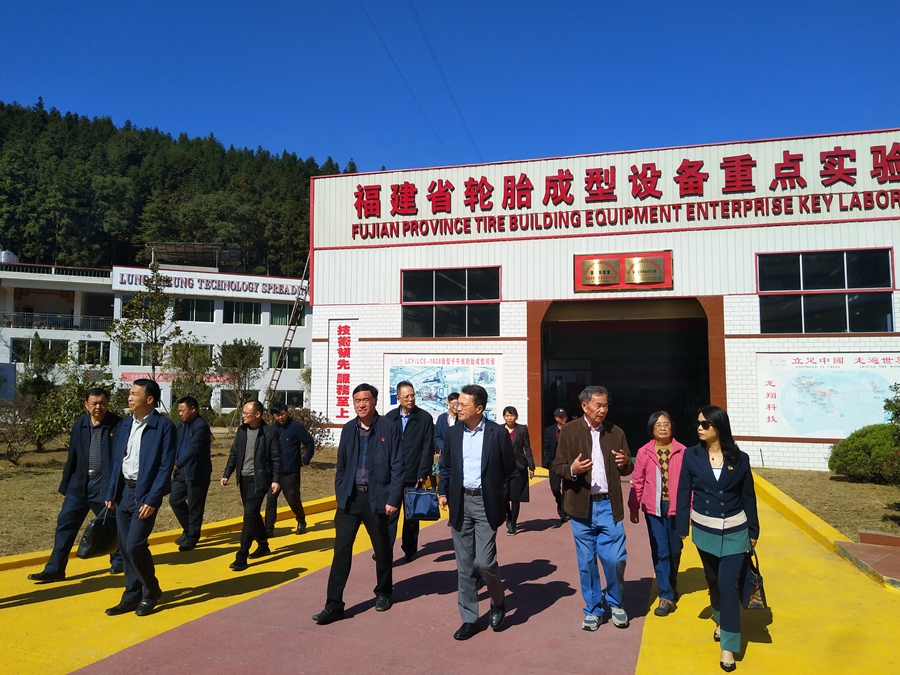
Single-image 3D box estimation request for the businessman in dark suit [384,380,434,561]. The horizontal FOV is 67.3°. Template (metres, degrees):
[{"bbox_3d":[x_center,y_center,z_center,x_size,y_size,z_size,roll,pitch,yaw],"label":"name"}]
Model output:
[{"bbox_3d":[-0.469,1.346,6.755,0.580,1.810,0.480,0,-6,14],"label":"businessman in dark suit"}]

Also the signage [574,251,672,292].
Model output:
[{"bbox_3d":[4.258,-1.626,16.699,2.390,1.000,0.100,-1,-6,17],"label":"signage"}]

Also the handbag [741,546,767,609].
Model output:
[{"bbox_3d":[2.024,1.604,4.500,0.165,0.400,0.310,-1,-6,17],"label":"handbag"}]

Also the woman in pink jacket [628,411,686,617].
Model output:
[{"bbox_3d":[1.679,1.383,5.387,0.540,1.586,0.420,-1,-6,17],"label":"woman in pink jacket"}]

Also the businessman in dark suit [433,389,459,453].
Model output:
[{"bbox_3d":[0.027,1.610,8.657,0.540,1.780,0.420,0,-6,7],"label":"businessman in dark suit"}]

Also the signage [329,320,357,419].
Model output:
[{"bbox_3d":[-2.985,0.901,18.731,0.920,2.840,0.060,-1,-6,17],"label":"signage"}]

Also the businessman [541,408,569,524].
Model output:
[{"bbox_3d":[1.610,1.855,9.864,0.540,1.629,0.420,1,-6,-3],"label":"businessman"}]

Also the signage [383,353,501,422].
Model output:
[{"bbox_3d":[-0.225,1.364,17.821,3.300,1.900,0.060,-1,-6,17],"label":"signage"}]

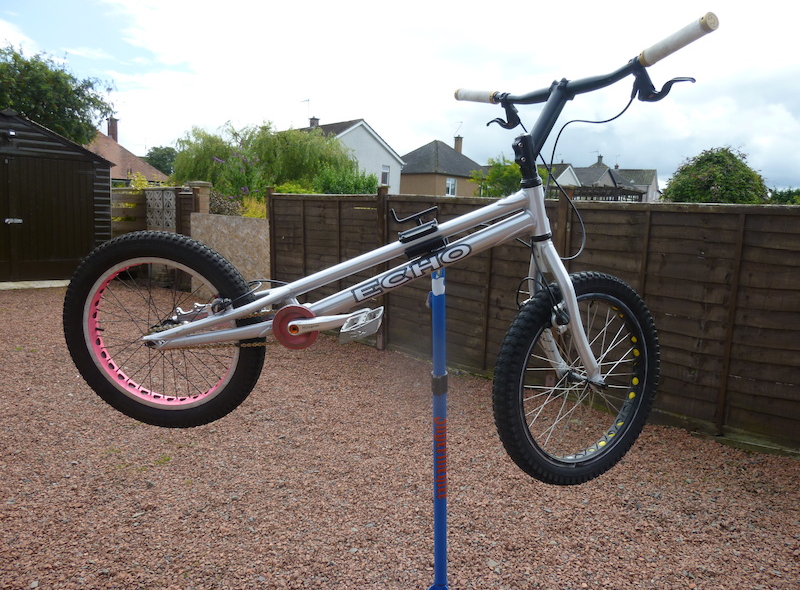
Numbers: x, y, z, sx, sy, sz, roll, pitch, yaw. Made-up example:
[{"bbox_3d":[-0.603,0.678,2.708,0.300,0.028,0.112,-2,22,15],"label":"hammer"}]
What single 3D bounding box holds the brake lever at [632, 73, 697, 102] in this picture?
[{"bbox_3d":[0.486,-0.407,1.083,0.034,0.077,0.128,-22,6,-25],"label":"brake lever"}]

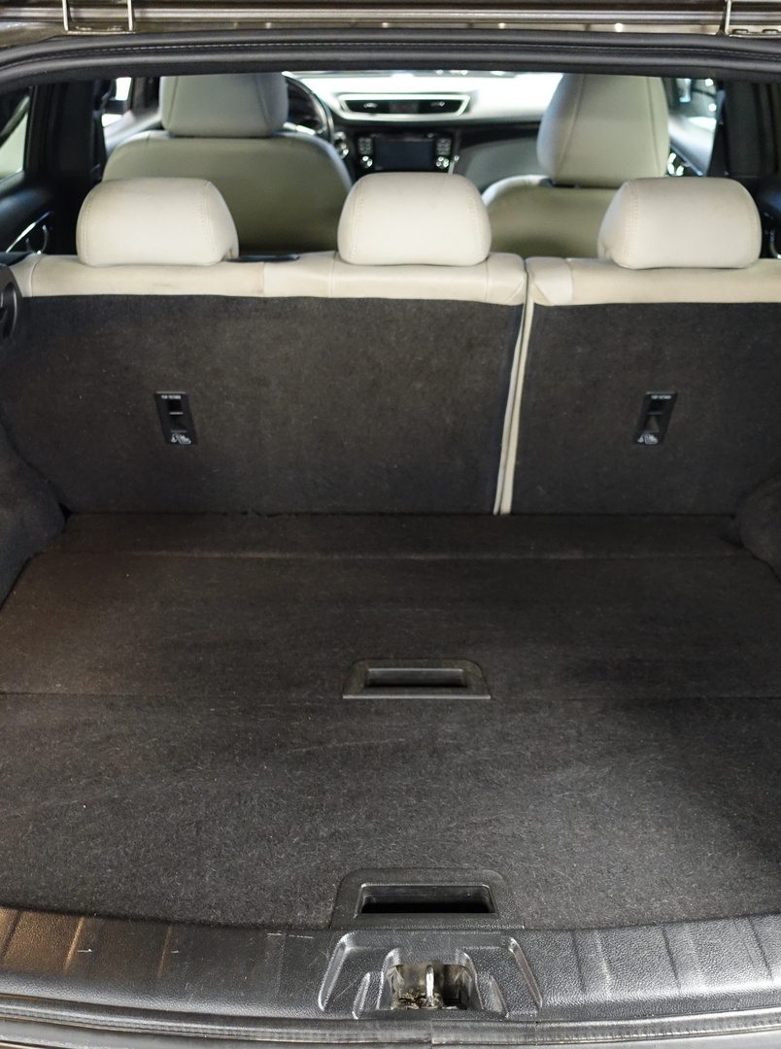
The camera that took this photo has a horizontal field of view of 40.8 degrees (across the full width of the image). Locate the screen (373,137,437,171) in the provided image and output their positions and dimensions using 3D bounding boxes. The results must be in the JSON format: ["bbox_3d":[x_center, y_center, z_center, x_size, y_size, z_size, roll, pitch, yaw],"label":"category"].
[{"bbox_3d":[0.039,-1.030,2.920,0.172,0.092,0.020,0,20,0],"label":"screen"}]

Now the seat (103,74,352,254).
[{"bbox_3d":[-0.330,-0.692,2.370,0.510,0.820,0.280,0,46,0],"label":"seat"}]

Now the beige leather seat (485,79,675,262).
[{"bbox_3d":[0.400,-0.635,2.429,0.530,0.960,0.740,0,32,0],"label":"beige leather seat"}]

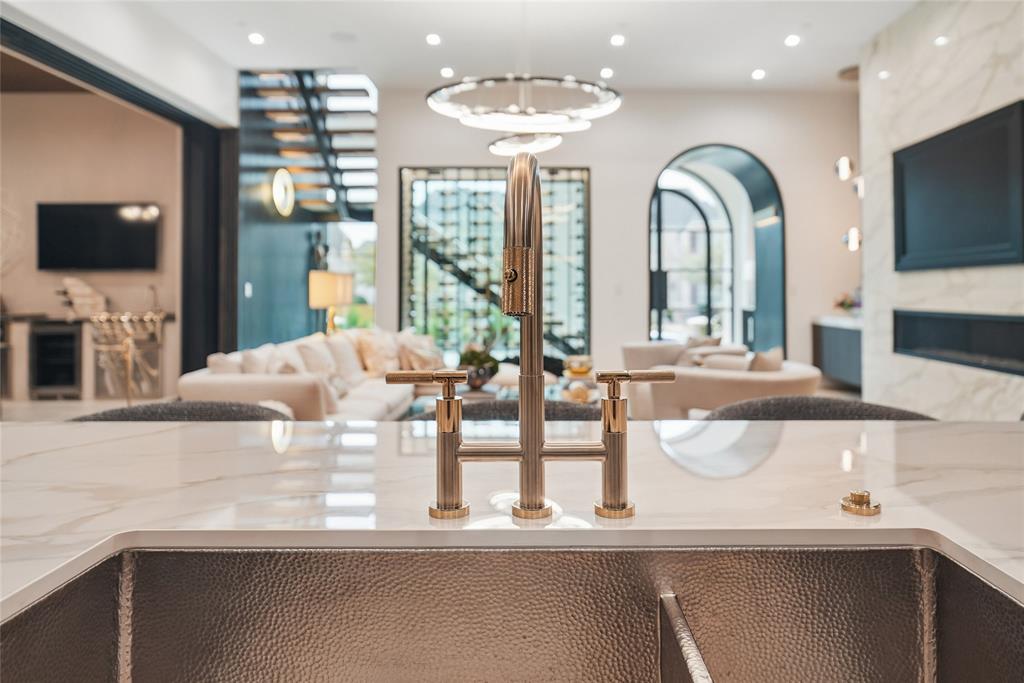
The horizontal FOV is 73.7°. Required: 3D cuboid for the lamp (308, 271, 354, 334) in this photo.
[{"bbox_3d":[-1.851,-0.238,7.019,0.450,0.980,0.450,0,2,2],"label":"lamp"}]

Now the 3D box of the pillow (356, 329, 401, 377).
[{"bbox_3d":[-1.212,0.109,6.200,0.470,0.450,0.170,-2,-17,-37],"label":"pillow"}]

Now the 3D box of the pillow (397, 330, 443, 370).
[{"bbox_3d":[-0.858,0.103,6.400,0.480,0.440,0.170,0,-20,-13],"label":"pillow"}]

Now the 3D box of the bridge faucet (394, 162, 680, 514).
[{"bbox_3d":[0.023,0.002,0.740,0.352,0.425,0.245,0,2,3],"label":"bridge faucet"}]

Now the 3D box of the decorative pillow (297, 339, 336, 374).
[{"bbox_3d":[-1.554,0.158,5.400,0.150,0.420,0.440,-23,-7,23],"label":"decorative pillow"}]

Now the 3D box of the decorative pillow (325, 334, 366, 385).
[{"bbox_3d":[-1.415,0.153,5.800,0.160,0.450,0.450,-23,-7,23],"label":"decorative pillow"}]

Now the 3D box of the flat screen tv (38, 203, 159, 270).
[{"bbox_3d":[-4.915,-1.240,8.100,1.430,0.810,0.060,0,2,2],"label":"flat screen tv"}]

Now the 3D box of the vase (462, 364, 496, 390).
[{"bbox_3d":[-0.270,0.290,5.500,0.260,0.210,0.260,0,2,2],"label":"vase"}]

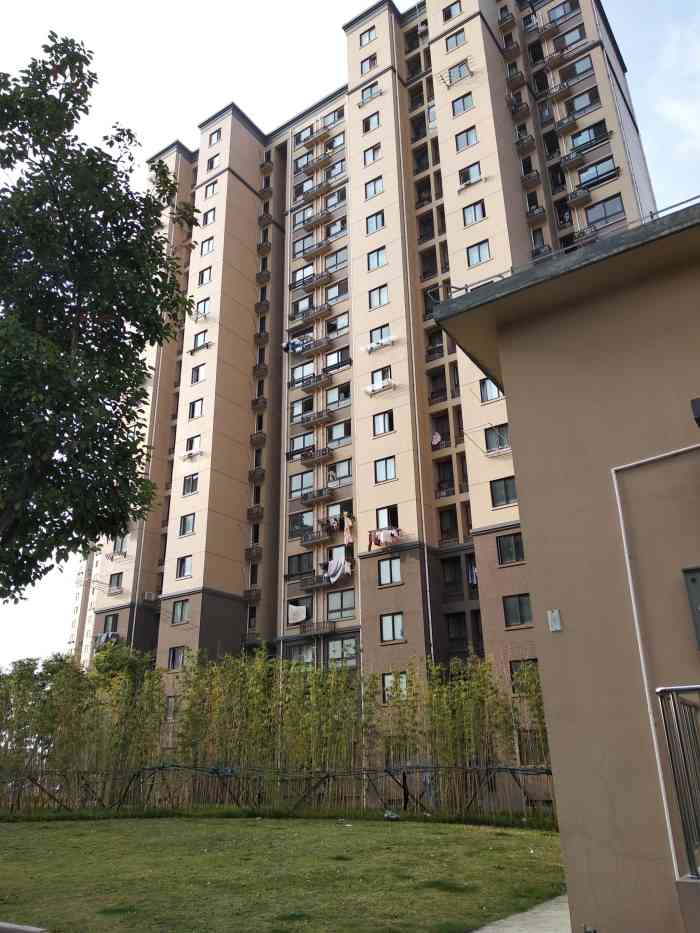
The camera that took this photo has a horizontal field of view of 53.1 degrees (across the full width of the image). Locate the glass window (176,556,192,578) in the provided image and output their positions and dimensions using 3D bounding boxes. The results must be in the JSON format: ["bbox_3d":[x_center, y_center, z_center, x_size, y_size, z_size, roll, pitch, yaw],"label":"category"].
[{"bbox_3d":[-10.841,6.629,46.092,1.368,1.366,0.177,-15,-26,30],"label":"glass window"}]

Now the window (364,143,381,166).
[{"bbox_3d":[1.608,-21.270,47.961,1.283,1.293,0.120,-14,-26,30],"label":"window"}]

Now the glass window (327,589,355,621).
[{"bbox_3d":[-0.507,8.554,43.248,1.987,1.688,0.145,-15,-26,30],"label":"glass window"}]

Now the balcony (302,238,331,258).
[{"bbox_3d":[-2.465,-16.847,54.702,2.183,0.678,0.649,-15,-26,30],"label":"balcony"}]

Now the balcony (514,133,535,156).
[{"bbox_3d":[11.699,-21.094,46.612,1.121,0.708,0.649,-15,-26,30],"label":"balcony"}]

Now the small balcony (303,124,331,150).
[{"bbox_3d":[-2.677,-27.573,59.096,2.183,0.679,0.649,-15,-26,30],"label":"small balcony"}]

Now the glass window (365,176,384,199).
[{"bbox_3d":[1.624,-18.572,46.785,1.299,1.369,0.145,-15,-26,30],"label":"glass window"}]

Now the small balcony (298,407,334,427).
[{"bbox_3d":[-2.270,-3.458,49.763,2.340,0.712,0.610,-15,-26,31],"label":"small balcony"}]

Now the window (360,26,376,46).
[{"bbox_3d":[1.354,-31.986,52.286,1.299,1.369,0.145,-15,-26,30],"label":"window"}]

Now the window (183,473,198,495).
[{"bbox_3d":[-11.078,1.253,48.677,1.299,1.296,0.117,-15,-26,31],"label":"window"}]

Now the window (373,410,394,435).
[{"bbox_3d":[1.948,-2.476,40.184,1.299,1.369,0.145,-15,-26,30],"label":"window"}]

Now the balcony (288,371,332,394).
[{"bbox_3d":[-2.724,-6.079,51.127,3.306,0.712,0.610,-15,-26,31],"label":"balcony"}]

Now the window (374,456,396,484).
[{"bbox_3d":[2.059,0.201,39.837,1.341,1.371,0.153,-15,-26,31],"label":"window"}]

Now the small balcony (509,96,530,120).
[{"bbox_3d":[11.323,-23.569,46.680,1.100,0.650,0.680,-14,-26,30],"label":"small balcony"}]

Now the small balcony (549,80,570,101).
[{"bbox_3d":[13.966,-24.695,46.456,1.239,0.678,0.679,-15,-26,30],"label":"small balcony"}]

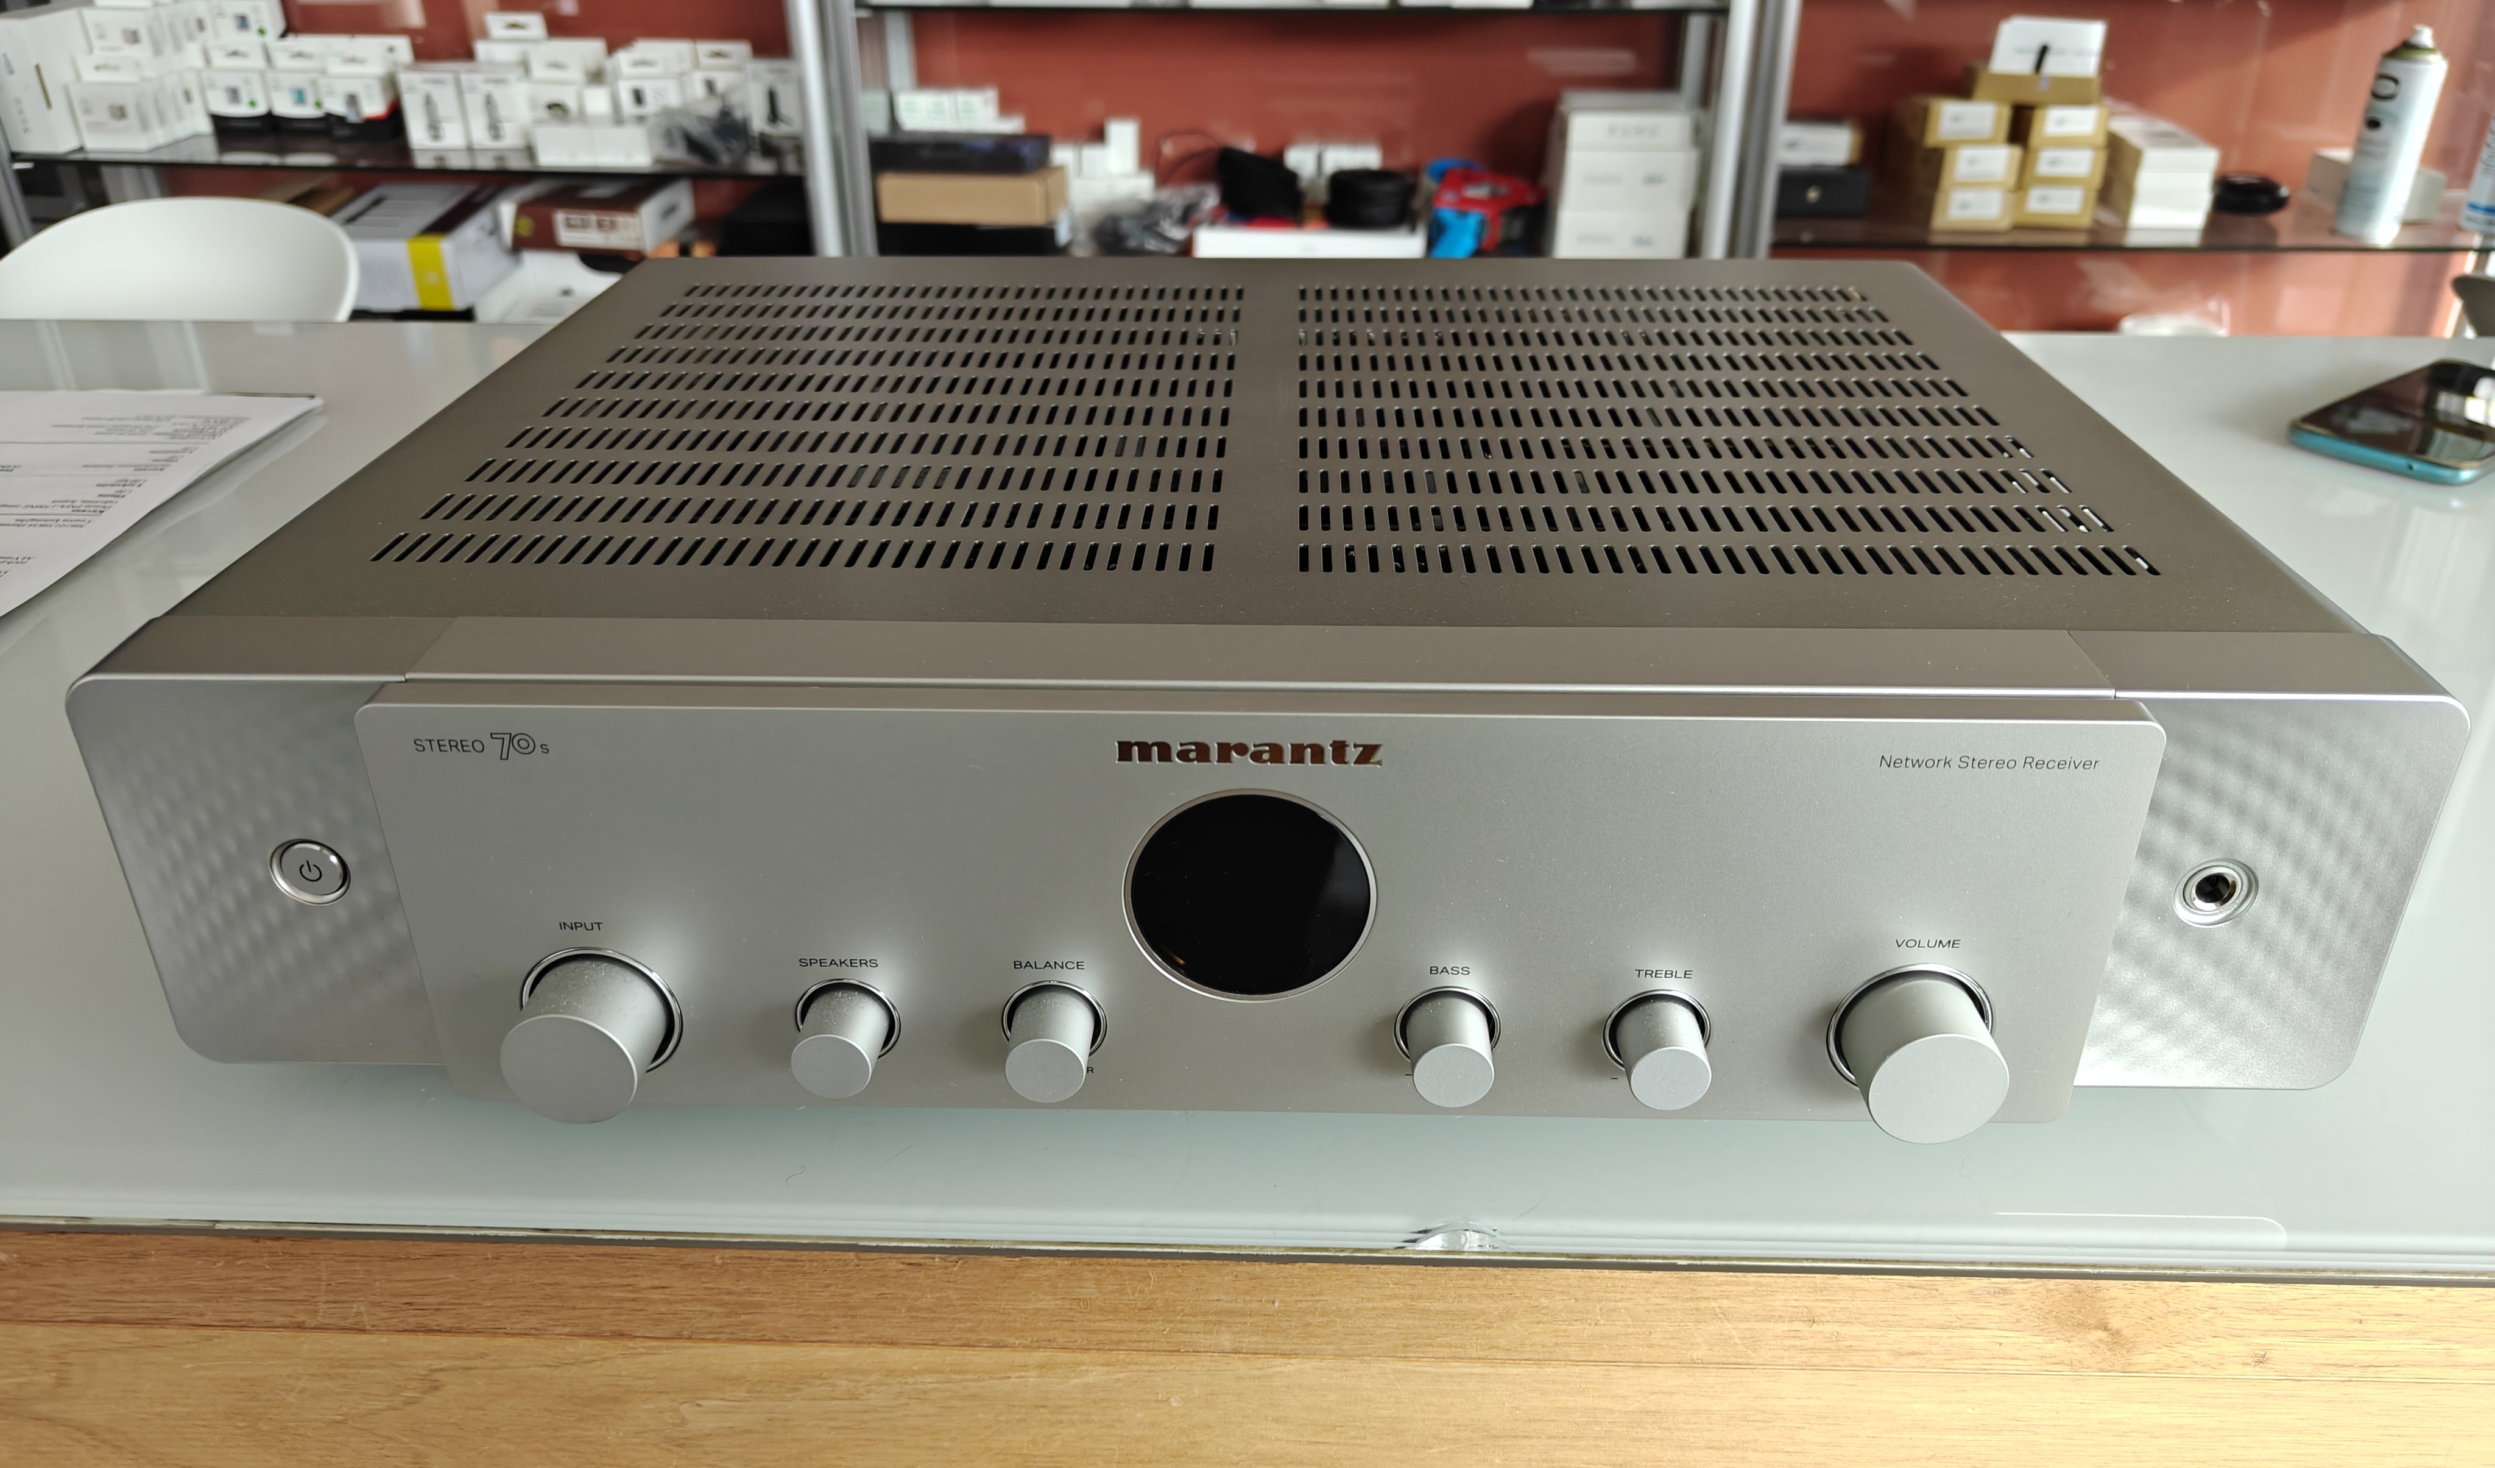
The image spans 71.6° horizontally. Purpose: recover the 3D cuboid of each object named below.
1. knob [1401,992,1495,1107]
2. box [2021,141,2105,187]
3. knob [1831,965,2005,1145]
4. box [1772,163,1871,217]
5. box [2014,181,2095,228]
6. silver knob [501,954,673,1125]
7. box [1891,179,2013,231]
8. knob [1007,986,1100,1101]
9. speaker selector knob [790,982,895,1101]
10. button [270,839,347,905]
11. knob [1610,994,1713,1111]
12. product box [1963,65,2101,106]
[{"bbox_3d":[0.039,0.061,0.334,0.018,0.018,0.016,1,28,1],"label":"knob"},{"bbox_3d":[0.960,-0.692,2.082,0.089,0.043,0.130,1,28,1],"label":"box"},{"bbox_3d":[0.129,0.062,0.330,0.028,0.028,0.019,1,28,1],"label":"knob"},{"bbox_3d":[0.696,-0.682,2.156,0.121,0.054,0.100,0,28,1],"label":"box"},{"bbox_3d":[0.955,-0.652,2.101,0.089,0.043,0.130,1,28,1],"label":"box"},{"bbox_3d":[-0.128,0.060,0.334,0.027,0.027,0.019,0,28,1],"label":"silver knob"},{"bbox_3d":[0.850,-0.642,2.082,0.089,0.044,0.130,1,28,1],"label":"box"},{"bbox_3d":[-0.038,0.061,0.334,0.017,0.017,0.016,0,28,1],"label":"knob"},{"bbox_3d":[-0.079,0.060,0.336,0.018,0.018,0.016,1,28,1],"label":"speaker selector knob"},{"bbox_3d":[-0.185,0.028,0.342,0.015,0.015,0.005,1,28,1],"label":"button"},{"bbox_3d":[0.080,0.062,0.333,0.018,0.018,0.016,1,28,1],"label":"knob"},{"bbox_3d":[0.917,-0.762,2.033,0.141,0.033,0.065,0,28,1],"label":"product box"}]

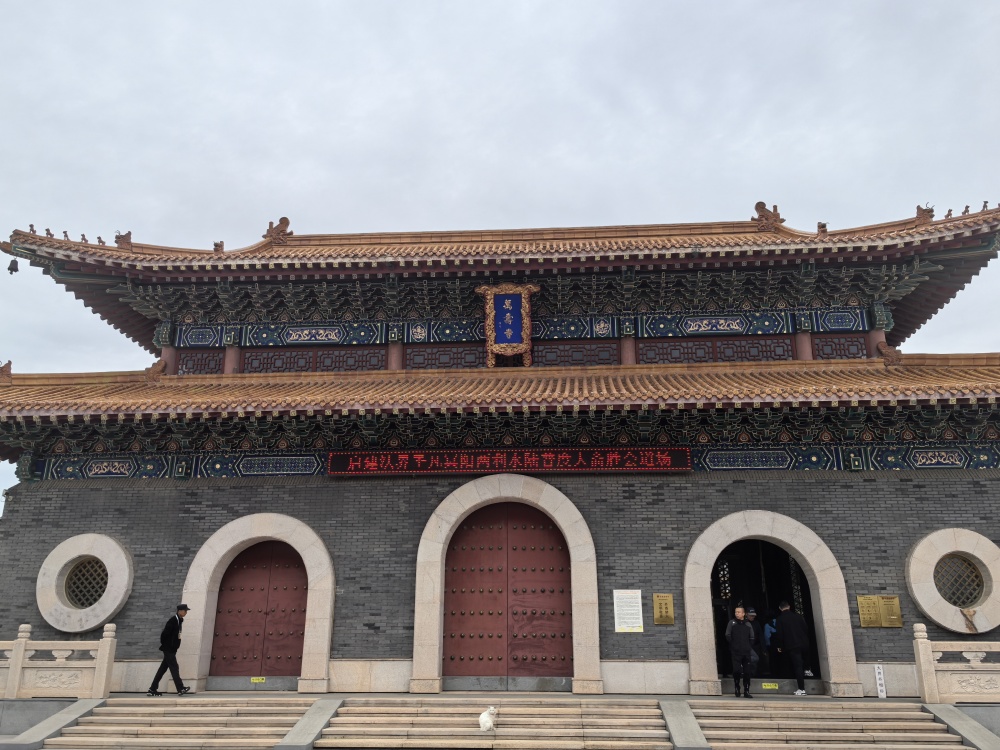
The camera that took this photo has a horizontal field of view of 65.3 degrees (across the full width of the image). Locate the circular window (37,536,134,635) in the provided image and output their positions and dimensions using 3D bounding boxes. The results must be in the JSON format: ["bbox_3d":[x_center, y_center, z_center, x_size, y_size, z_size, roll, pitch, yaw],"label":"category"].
[{"bbox_3d":[-9.036,4.542,17.056,2.078,2.078,0.280,-1,-17,4],"label":"circular window"}]

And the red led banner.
[{"bbox_3d":[0.165,1.925,17.227,7.987,0.538,0.140,-1,-17,4],"label":"red led banner"}]

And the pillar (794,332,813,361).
[{"bbox_3d":[7.787,-0.637,19.893,0.399,0.847,0.399,-1,-17,4],"label":"pillar"}]

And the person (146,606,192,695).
[{"bbox_3d":[-6.603,5.551,15.785,0.840,1.739,0.520,-1,-17,4],"label":"person"}]

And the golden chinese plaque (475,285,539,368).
[{"bbox_3d":[0.217,-1.268,19.942,1.650,2.154,0.280,-1,-2,4],"label":"golden chinese plaque"}]

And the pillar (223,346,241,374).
[{"bbox_3d":[-7.147,-0.326,20.845,0.404,0.852,0.404,-1,-17,4],"label":"pillar"}]

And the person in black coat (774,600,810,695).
[{"bbox_3d":[5.991,5.609,15.975,0.640,1.760,0.600,1,-17,-4],"label":"person in black coat"}]

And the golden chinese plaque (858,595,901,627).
[{"bbox_3d":[7.704,4.797,15.825,0.810,0.607,0.030,-1,-17,4],"label":"golden chinese plaque"}]

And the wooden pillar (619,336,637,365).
[{"bbox_3d":[3.339,-0.568,20.175,0.372,0.836,0.372,-1,-17,4],"label":"wooden pillar"}]

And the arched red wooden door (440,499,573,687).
[{"bbox_3d":[0.163,4.742,16.940,2.820,3.922,0.180,-1,-17,4],"label":"arched red wooden door"}]

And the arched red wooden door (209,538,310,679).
[{"bbox_3d":[-5.126,5.108,17.185,2.120,2.866,0.160,-1,-17,4],"label":"arched red wooden door"}]

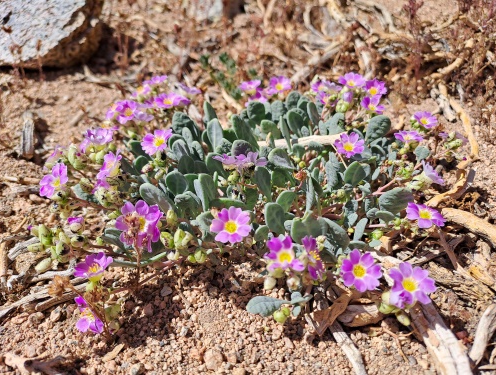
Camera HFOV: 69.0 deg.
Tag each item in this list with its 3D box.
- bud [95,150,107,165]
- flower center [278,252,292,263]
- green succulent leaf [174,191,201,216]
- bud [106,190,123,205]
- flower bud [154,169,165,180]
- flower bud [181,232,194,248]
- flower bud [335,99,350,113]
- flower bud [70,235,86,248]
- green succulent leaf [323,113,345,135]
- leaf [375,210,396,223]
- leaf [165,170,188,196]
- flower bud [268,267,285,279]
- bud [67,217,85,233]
[{"bbox_3d":[-0.138,-0.028,0.338,0.011,0.013,0.011,-12,30,-21],"label":"bud"},{"bbox_3d":[0.031,0.059,0.302,0.012,0.012,0.005,0,-5,0],"label":"flower center"},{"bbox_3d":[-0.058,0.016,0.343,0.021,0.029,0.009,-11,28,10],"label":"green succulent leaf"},{"bbox_3d":[-0.113,0.008,0.305,0.013,0.013,0.012,-5,30,-20],"label":"bud"},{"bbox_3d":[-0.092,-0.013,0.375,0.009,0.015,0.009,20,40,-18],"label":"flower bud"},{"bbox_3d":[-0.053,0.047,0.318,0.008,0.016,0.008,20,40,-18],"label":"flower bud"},{"bbox_3d":[0.115,-0.099,0.435,0.015,0.016,0.014,0,43,0],"label":"flower bud"},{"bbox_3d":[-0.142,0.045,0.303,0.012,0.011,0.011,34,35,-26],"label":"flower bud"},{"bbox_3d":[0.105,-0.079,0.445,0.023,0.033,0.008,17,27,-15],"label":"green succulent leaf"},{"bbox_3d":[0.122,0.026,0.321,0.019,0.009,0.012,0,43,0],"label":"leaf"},{"bbox_3d":[-0.062,-0.004,0.315,0.019,0.024,0.006,-5,23,-11],"label":"leaf"},{"bbox_3d":[0.021,0.064,0.270,0.012,0.010,0.011,2,37,-2],"label":"flower bud"},{"bbox_3d":[-0.136,0.030,0.287,0.011,0.013,0.011,-23,34,-26],"label":"bud"}]

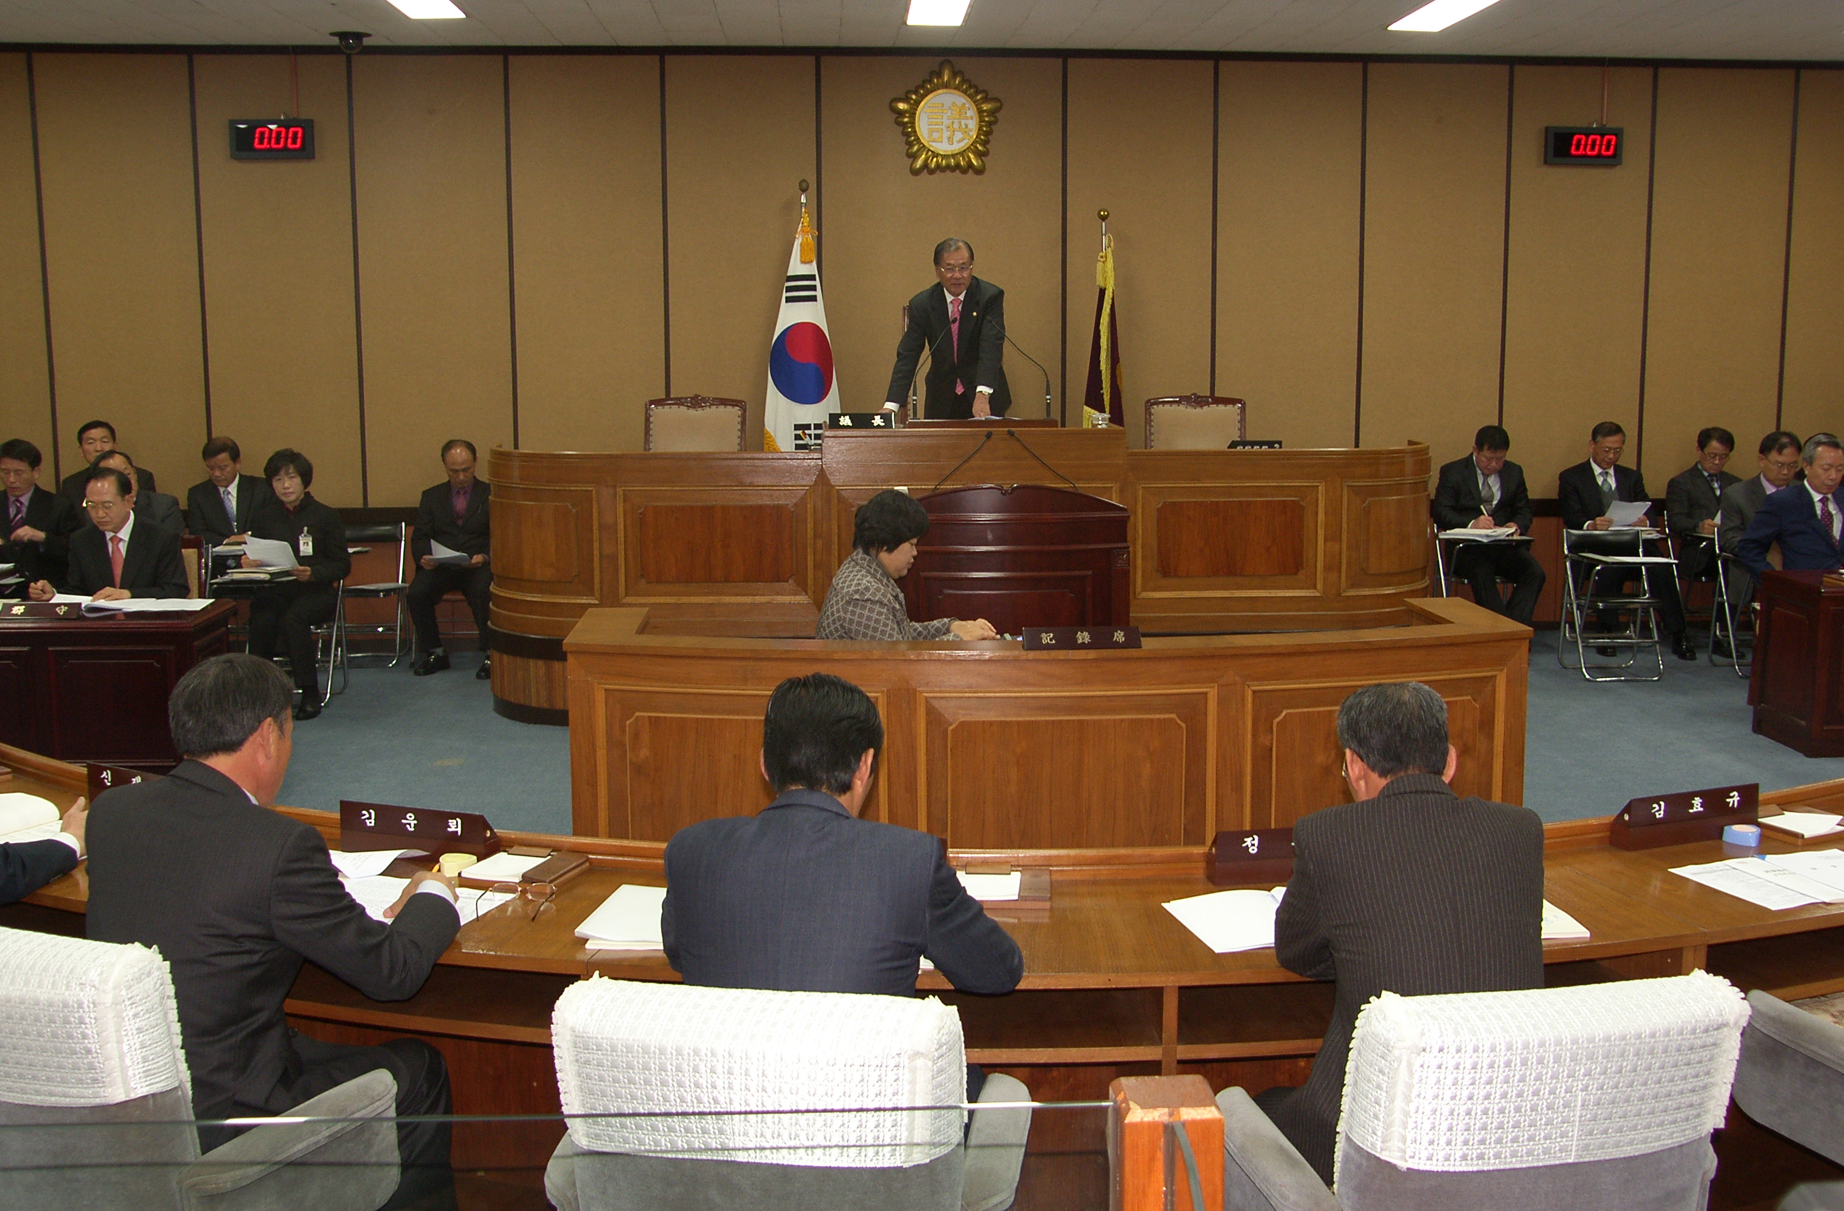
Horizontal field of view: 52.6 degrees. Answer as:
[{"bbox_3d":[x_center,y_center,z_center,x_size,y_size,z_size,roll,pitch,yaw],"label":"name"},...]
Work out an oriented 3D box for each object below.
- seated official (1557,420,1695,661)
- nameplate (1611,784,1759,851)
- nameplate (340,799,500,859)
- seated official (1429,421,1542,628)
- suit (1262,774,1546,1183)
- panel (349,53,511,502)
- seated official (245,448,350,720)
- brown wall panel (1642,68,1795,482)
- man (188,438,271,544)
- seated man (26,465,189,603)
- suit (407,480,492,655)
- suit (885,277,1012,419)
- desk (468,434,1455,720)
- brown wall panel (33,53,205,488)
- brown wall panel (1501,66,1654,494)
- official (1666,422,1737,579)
[{"bbox_3d":[4.043,-0.393,10.931,0.650,1.310,0.780,-1,8,-9],"label":"seated official"},{"bbox_3d":[1.557,0.426,3.794,0.326,0.107,0.055,-3,8,-20],"label":"nameplate"},{"bbox_3d":[-1.051,0.469,3.828,0.335,0.110,0.085,2,8,17],"label":"nameplate"},{"bbox_3d":[3.259,-0.389,10.720,0.600,1.270,0.780,-1,8,-4],"label":"seated official"},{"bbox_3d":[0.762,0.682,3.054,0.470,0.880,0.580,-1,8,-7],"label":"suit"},{"bbox_3d":[-2.713,-1.789,10.410,0.826,2.475,0.050,-1,8,-3],"label":"panel"},{"bbox_3d":[-3.024,-0.127,9.050,0.530,1.240,0.760,-1,8,-2],"label":"seated official"},{"bbox_3d":[4.624,-1.859,10.842,0.829,2.475,0.050,-1,8,-3],"label":"brown wall panel"},{"bbox_3d":[-3.865,-0.296,10.390,0.550,1.290,0.760,-1,8,-3],"label":"man"},{"bbox_3d":[-3.418,0.035,7.850,0.640,1.240,0.780,0,8,0],"label":"seated man"},{"bbox_3d":[-2.552,-0.240,10.180,0.530,0.950,0.660,-1,8,-6],"label":"suit"},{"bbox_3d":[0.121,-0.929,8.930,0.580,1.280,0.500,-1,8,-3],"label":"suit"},{"bbox_3d":[0.239,-0.183,9.169,4.780,1.390,0.850,-1,8,-3],"label":"desk"},{"bbox_3d":[-4.621,-1.849,10.785,0.876,2.606,0.050,-1,8,-4],"label":"brown wall panel"},{"bbox_3d":[3.790,-1.851,10.793,0.822,2.475,0.050,-1,8,-3],"label":"brown wall panel"},{"bbox_3d":[4.565,-0.412,10.850,0.540,1.260,0.760,-1,8,-5],"label":"official"}]

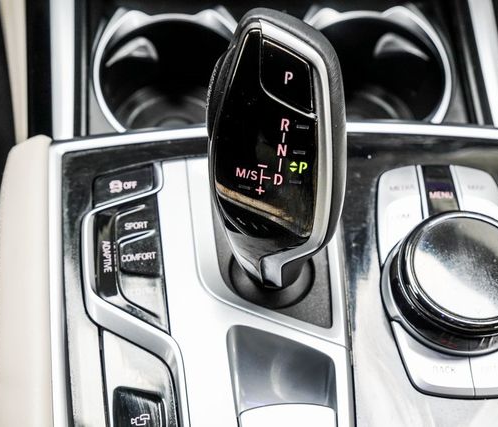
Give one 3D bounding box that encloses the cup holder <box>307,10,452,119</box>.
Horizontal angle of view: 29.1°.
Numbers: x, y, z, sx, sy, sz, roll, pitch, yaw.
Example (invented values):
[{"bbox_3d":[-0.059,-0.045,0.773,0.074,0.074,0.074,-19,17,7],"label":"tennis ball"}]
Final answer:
[{"bbox_3d":[0.059,-0.066,0.472,0.080,0.018,0.080,-2,55,-4],"label":"cup holder"}]

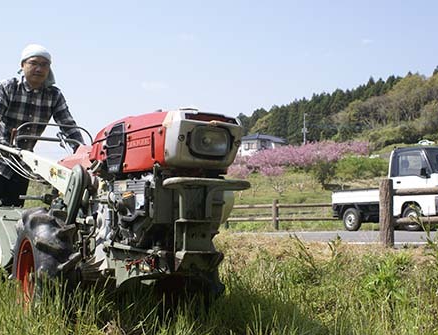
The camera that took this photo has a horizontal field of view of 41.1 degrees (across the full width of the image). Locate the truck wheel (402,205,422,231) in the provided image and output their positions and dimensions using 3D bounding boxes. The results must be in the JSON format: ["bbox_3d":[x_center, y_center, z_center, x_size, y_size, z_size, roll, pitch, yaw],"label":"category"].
[{"bbox_3d":[4.267,1.135,12.950,0.150,0.540,0.540,3,-5,-33],"label":"truck wheel"}]

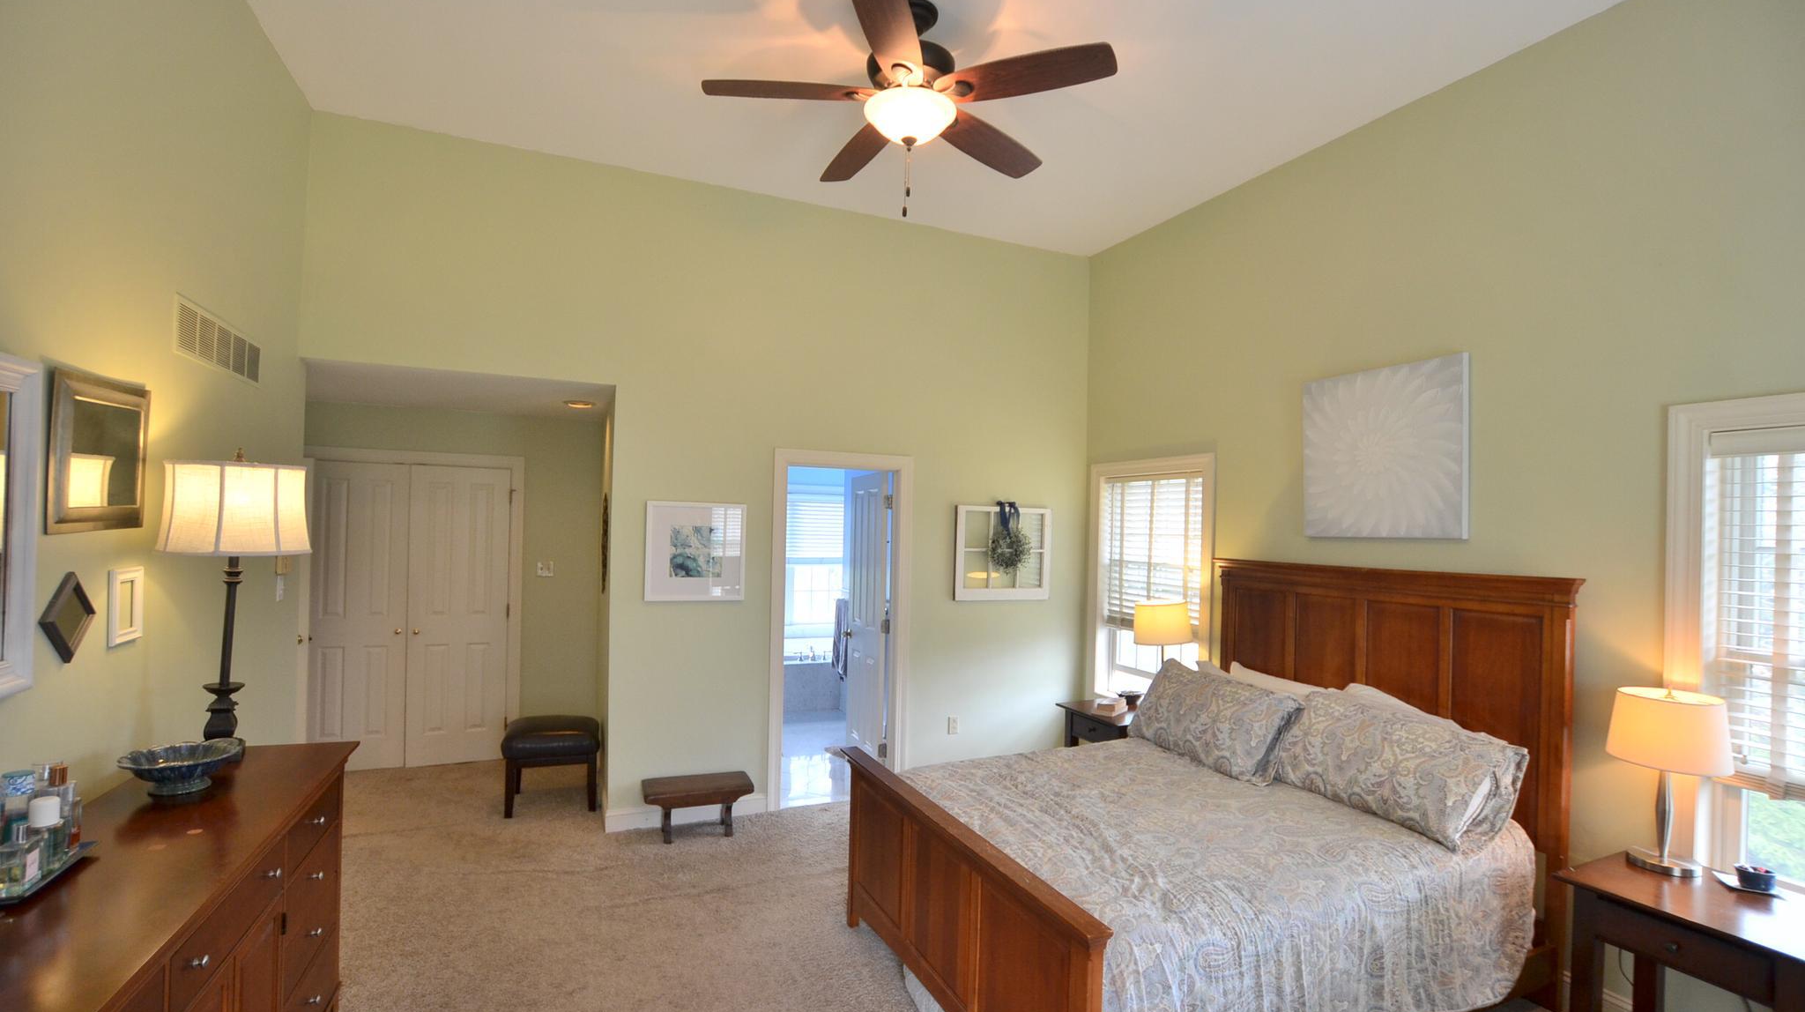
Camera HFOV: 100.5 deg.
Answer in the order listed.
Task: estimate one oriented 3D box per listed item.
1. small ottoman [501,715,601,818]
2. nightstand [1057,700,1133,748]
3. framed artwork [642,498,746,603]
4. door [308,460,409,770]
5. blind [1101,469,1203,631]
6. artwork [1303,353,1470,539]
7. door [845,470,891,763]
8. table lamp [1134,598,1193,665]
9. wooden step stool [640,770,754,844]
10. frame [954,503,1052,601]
[{"bbox_3d":[-2.077,1.530,4.460,0.500,0.460,0.450,2,-2,-19],"label":"small ottoman"},{"bbox_3d":[1.267,1.515,4.335,0.490,0.650,0.550,2,-2,-24],"label":"nightstand"},{"bbox_3d":[-1.168,0.265,4.273,0.550,0.550,0.028,1,-1,-24],"label":"framed artwork"},{"bbox_3d":[-3.578,0.725,4.907,0.590,2.010,0.045,2,-2,-24],"label":"door"},{"bbox_3d":[1.607,0.328,4.831,0.060,1.035,0.890,2,-2,-24],"label":"blind"},{"bbox_3d":[2.201,-0.245,3.478,0.040,0.780,0.748,1,-1,-24],"label":"artwork"},{"bbox_3d":[-0.257,0.803,5.261,0.040,2.030,0.755,1,-1,-19],"label":"door"},{"bbox_3d":[1.456,0.865,4.212,0.270,0.635,0.300,2,-2,-24],"label":"table lamp"},{"bbox_3d":[-1.124,1.661,4.121,0.555,0.268,0.250,1,-1,-21],"label":"wooden step stool"},{"bbox_3d":[0.694,0.325,5.105,0.740,0.645,0.050,1,-1,-24],"label":"frame"}]

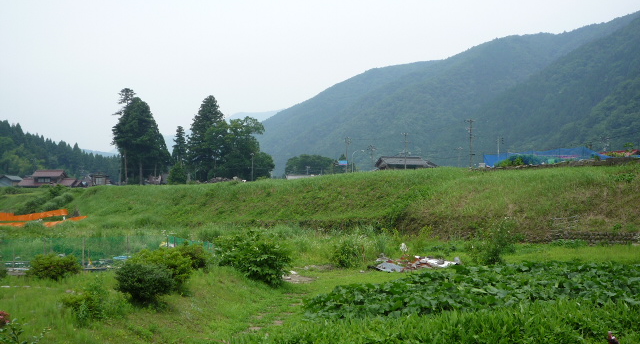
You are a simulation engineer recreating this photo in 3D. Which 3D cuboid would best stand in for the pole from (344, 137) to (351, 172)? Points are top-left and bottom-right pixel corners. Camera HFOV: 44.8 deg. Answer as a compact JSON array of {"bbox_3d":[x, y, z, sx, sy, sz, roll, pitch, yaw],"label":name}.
[{"bbox_3d":[5.312,-2.758,150.000,1.200,8.200,0.900,0,0,0],"label":"pole"}]

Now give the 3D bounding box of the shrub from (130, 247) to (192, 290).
[{"bbox_3d":[-4.211,2.527,20.500,1.690,1.120,1.500,0,0,0],"label":"shrub"}]

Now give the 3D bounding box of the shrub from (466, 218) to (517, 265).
[{"bbox_3d":[5.919,2.430,26.800,1.726,1.650,1.600,0,0,0],"label":"shrub"}]

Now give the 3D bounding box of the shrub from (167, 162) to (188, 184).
[{"bbox_3d":[-22.022,0.432,120.000,3.400,3.800,3.400,0,0,0],"label":"shrub"}]

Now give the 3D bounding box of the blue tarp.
[{"bbox_3d":[15.460,-1.016,53.000,8.737,1.450,3.000,0,0,0],"label":"blue tarp"}]

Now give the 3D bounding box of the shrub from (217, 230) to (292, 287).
[{"bbox_3d":[-1.788,2.362,21.200,2.075,1.530,1.900,0,0,0],"label":"shrub"}]

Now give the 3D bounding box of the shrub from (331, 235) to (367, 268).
[{"bbox_3d":[0.947,2.652,25.800,1.196,1.150,1.150,0,0,0],"label":"shrub"}]

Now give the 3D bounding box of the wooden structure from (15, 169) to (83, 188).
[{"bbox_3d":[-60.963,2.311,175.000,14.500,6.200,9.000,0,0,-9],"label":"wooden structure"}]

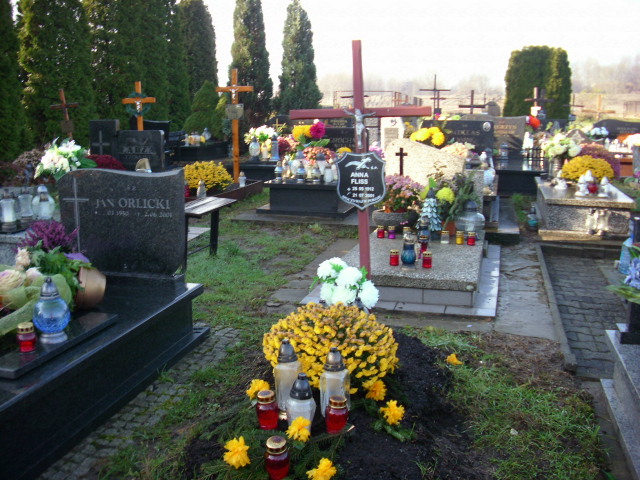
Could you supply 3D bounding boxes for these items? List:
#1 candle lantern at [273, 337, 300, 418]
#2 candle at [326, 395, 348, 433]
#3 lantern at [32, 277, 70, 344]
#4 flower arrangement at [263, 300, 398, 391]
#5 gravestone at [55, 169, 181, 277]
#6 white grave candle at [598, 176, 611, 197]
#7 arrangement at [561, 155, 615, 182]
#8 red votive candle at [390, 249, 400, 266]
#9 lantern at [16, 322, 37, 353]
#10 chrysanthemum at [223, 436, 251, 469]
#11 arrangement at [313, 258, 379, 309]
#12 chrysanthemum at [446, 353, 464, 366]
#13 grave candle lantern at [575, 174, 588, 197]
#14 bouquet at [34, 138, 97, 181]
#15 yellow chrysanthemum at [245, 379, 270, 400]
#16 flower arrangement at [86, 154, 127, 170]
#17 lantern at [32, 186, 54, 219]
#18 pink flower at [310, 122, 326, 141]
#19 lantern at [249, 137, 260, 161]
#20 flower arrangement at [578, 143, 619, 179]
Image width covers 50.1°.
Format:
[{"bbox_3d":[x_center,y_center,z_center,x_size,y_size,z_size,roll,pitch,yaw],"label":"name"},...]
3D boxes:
[{"bbox_3d":[-0.117,0.481,2.392,0.093,0.273,0.093,3,12,15],"label":"candle lantern"},{"bbox_3d":[0.060,0.583,2.291,0.078,0.115,0.078,3,12,15],"label":"candle"},{"bbox_3d":[-1.214,0.312,3.083,0.167,0.291,0.167,3,11,14],"label":"lantern"},{"bbox_3d":[0.043,0.441,2.780,0.550,0.340,0.530,3,12,14],"label":"flower arrangement"},{"bbox_3d":[-1.191,-0.117,4.122,0.786,0.610,0.080,3,12,15],"label":"gravestone"},{"bbox_3d":[3.238,-0.604,7.800,0.118,0.225,0.118,3,12,14],"label":"white grave candle"},{"bbox_3d":[3.382,-0.877,8.613,0.680,0.384,0.646,3,11,14],"label":"arrangement"},{"bbox_3d":[0.585,0.138,5.300,0.072,0.125,0.072,3,11,15],"label":"red votive candle"},{"bbox_3d":[-1.275,0.423,2.962,0.084,0.119,0.084,3,11,14],"label":"lantern"},{"bbox_3d":[-0.275,0.699,2.250,0.090,0.085,0.080,-2,12,-8],"label":"chrysanthemum"},{"bbox_3d":[0.134,0.224,3.600,0.340,0.290,0.290,3,11,15],"label":"arrangement"},{"bbox_3d":[0.713,0.629,3.600,0.092,0.070,0.085,0,11,0],"label":"chrysanthemum"},{"bbox_3d":[3.001,-0.622,7.850,0.130,0.240,0.130,3,12,14],"label":"grave candle lantern"},{"bbox_3d":[-2.372,-0.734,6.400,0.570,0.440,0.420,3,11,15],"label":"bouquet"},{"bbox_3d":[-0.233,0.557,2.550,0.093,0.070,0.085,-2,12,-6],"label":"yellow chrysanthemum"},{"bbox_3d":[-2.571,-0.857,8.200,0.550,0.420,0.520,3,12,15],"label":"flower arrangement"},{"bbox_3d":[-2.405,-0.326,5.922,0.195,0.292,0.195,3,11,14],"label":"lantern"},{"bbox_3d":[-0.020,-1.489,9.300,0.200,0.220,0.170,3,11,15],"label":"pink flower"},{"bbox_3d":[-1.130,-1.577,11.763,0.198,0.384,0.198,0,11,0],"label":"lantern"},{"bbox_3d":[3.759,-1.040,9.300,0.660,0.500,0.600,3,12,15],"label":"flower arrangement"}]

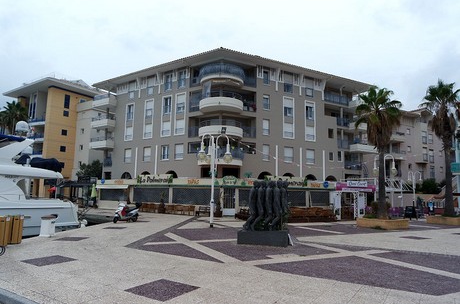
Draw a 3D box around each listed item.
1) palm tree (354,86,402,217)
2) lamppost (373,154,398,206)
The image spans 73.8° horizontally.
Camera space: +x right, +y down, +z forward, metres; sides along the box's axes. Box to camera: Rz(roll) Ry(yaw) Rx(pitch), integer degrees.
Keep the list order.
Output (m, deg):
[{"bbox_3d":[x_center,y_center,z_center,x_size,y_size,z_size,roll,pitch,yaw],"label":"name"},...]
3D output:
[{"bbox_3d":[8.352,-0.026,17.224,2.500,7.500,2.500,-2,-8,26],"label":"palm tree"},{"bbox_3d":[11.447,2.624,22.860,1.700,4.750,1.700,-2,-8,26],"label":"lamppost"}]

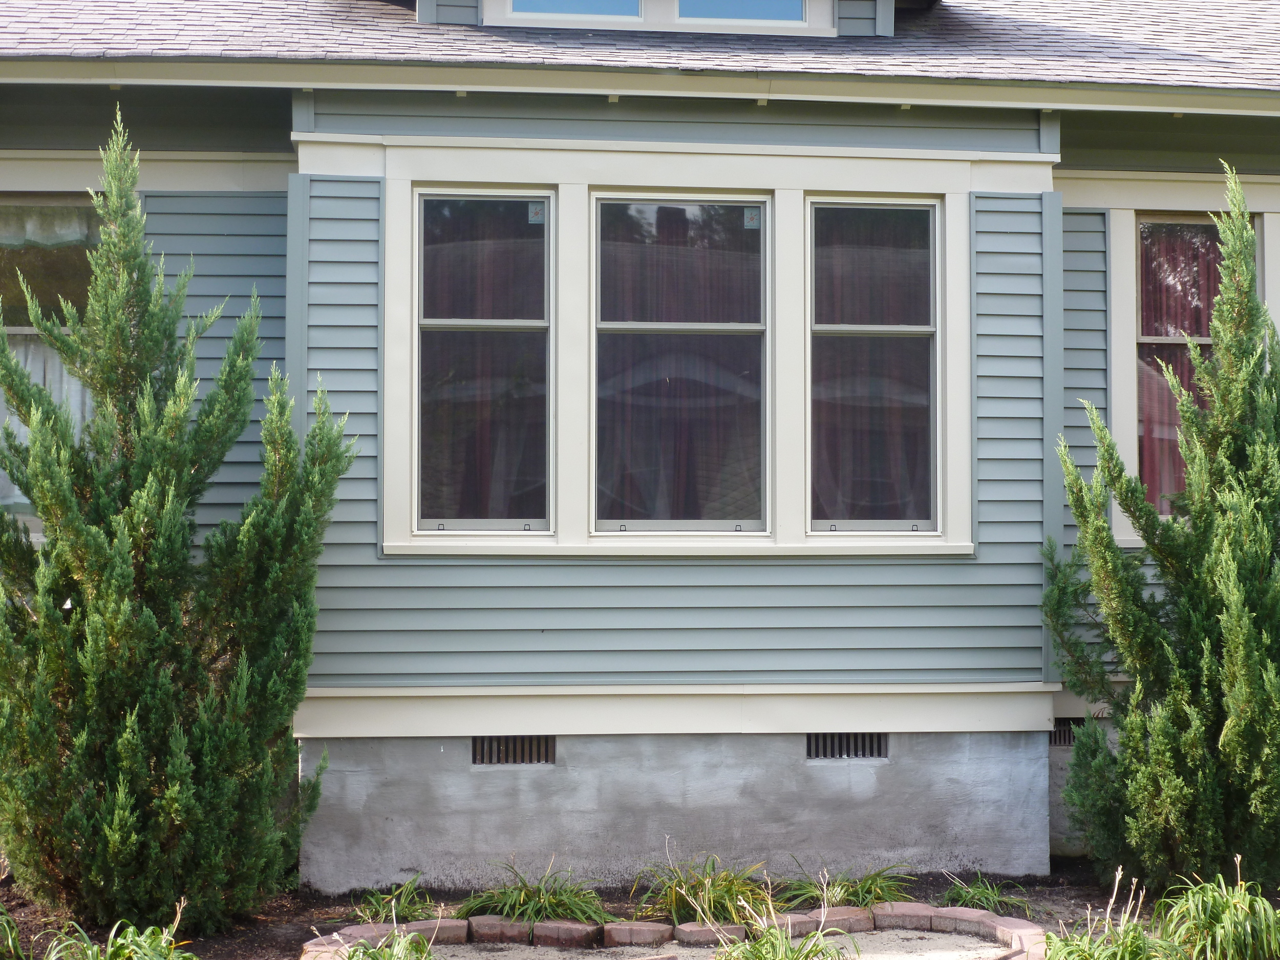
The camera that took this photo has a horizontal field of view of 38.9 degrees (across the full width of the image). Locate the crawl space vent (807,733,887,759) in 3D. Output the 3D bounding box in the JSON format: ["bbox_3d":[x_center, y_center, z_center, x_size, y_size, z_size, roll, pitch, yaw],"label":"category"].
[{"bbox_3d":[0.998,1.284,8.764,0.399,0.125,0.050,0,-2,-7],"label":"crawl space vent"}]

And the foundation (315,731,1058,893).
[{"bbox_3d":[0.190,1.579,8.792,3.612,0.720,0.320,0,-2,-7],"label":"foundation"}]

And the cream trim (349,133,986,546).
[{"bbox_3d":[0.211,-0.614,8.684,2.878,1.949,0.100,0,-2,-7],"label":"cream trim"}]

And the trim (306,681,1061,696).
[{"bbox_3d":[0.208,0.994,8.606,3.701,0.046,0.050,0,-2,-7],"label":"trim"}]

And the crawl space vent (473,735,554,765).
[{"bbox_3d":[-0.594,1.274,8.570,0.396,0.132,0.050,0,-2,-7],"label":"crawl space vent"}]

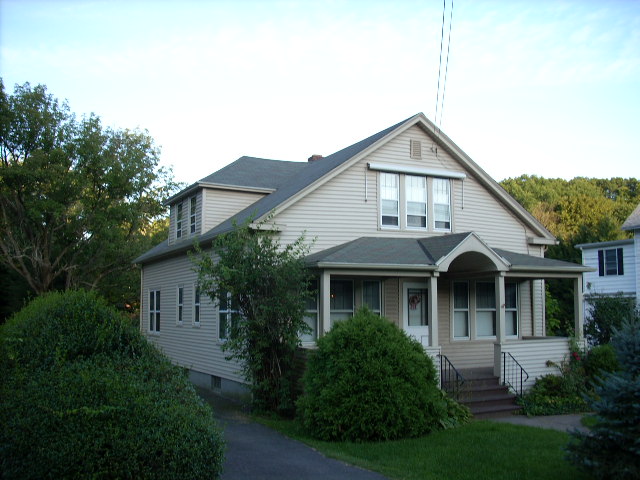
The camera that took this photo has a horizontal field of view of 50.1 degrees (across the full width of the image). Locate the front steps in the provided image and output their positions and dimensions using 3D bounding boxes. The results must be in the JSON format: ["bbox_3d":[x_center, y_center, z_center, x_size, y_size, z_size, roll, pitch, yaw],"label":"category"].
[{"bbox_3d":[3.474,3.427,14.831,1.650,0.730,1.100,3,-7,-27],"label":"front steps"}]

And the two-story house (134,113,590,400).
[{"bbox_3d":[0.254,0.859,21.560,9.192,7.160,14.031,3,-7,-27],"label":"two-story house"}]

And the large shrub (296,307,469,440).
[{"bbox_3d":[1.047,2.391,12.723,2.850,2.224,2.600,0,-6,0],"label":"large shrub"}]

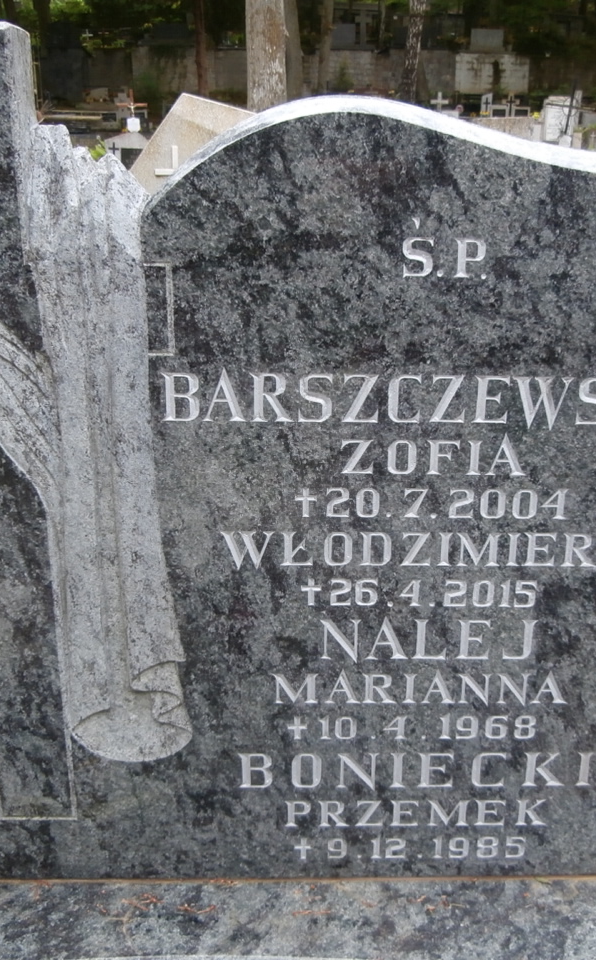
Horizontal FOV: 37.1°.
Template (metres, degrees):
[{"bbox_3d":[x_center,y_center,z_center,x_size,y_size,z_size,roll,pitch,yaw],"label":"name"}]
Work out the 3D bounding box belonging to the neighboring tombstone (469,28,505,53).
[{"bbox_3d":[4.270,-9.904,20.000,0.750,0.490,0.180,0,16,0],"label":"neighboring tombstone"}]

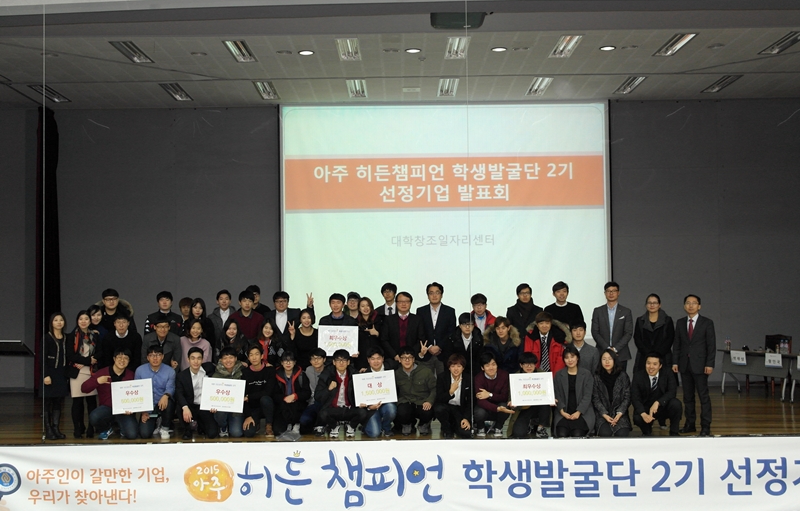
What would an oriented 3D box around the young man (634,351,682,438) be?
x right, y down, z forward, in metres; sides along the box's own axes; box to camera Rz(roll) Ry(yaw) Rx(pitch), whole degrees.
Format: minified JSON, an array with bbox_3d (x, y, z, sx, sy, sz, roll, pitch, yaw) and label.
[{"bbox_3d":[3.167,1.666,11.750,0.580,1.010,0.660,-1,-2,10],"label":"young man"}]

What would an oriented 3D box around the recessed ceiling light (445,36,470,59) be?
[{"bbox_3d":[0.796,-2.906,13.230,0.300,0.090,1.220,-1,-2,0],"label":"recessed ceiling light"}]

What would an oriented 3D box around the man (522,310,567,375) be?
[{"bbox_3d":[1.914,1.477,12.476,0.560,1.477,0.500,-1,-2,5],"label":"man"}]

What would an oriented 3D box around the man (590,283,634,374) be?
[{"bbox_3d":[2.781,1.282,12.461,0.550,1.872,0.350,-1,-1,7],"label":"man"}]

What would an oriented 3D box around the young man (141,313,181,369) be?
[{"bbox_3d":[-3.142,1.540,12.575,0.520,1.498,0.450,-1,-2,-6],"label":"young man"}]

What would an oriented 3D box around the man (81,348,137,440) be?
[{"bbox_3d":[-3.655,1.734,12.028,0.620,1.099,0.680,-1,-1,-7],"label":"man"}]

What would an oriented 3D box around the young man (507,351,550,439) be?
[{"bbox_3d":[1.597,1.711,11.906,0.520,1.015,0.680,-1,-1,3],"label":"young man"}]

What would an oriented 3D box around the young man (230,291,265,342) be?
[{"bbox_3d":[-1.976,1.365,12.500,0.500,1.800,0.360,-1,-2,-7],"label":"young man"}]

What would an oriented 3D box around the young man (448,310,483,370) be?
[{"bbox_3d":[0.836,1.455,12.198,0.490,1.455,0.450,-1,-2,2],"label":"young man"}]

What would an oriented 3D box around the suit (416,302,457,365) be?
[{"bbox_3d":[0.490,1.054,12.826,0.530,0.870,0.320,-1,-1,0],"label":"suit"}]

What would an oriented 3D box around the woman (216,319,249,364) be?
[{"bbox_3d":[-2.134,1.517,12.171,0.460,1.403,0.480,-1,-2,-5],"label":"woman"}]

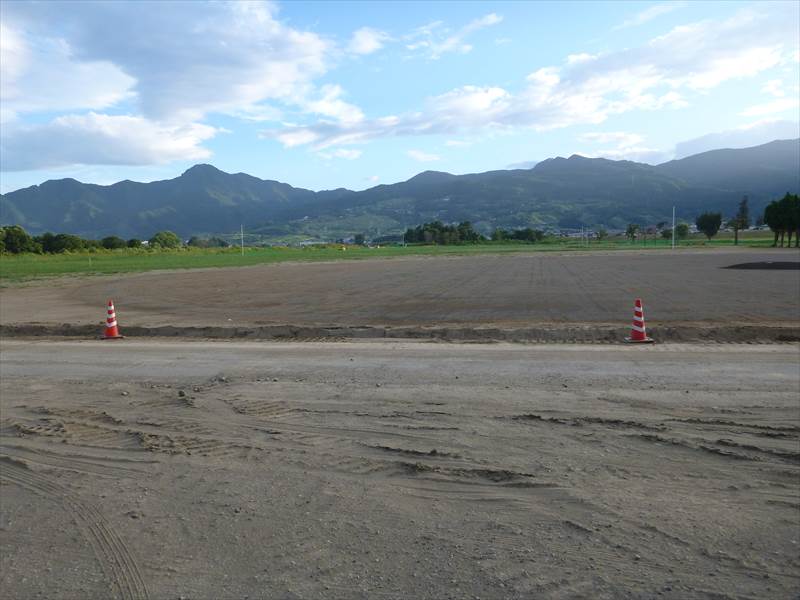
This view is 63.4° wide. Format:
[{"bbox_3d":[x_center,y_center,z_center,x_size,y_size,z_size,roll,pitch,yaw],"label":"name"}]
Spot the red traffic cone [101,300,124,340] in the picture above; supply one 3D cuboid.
[{"bbox_3d":[-5.230,0.332,11.718,0.385,0.700,0.385,-3,6,-27],"label":"red traffic cone"}]

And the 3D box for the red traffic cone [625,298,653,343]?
[{"bbox_3d":[3.953,0.329,10.689,0.385,0.700,0.385,-2,5,8],"label":"red traffic cone"}]

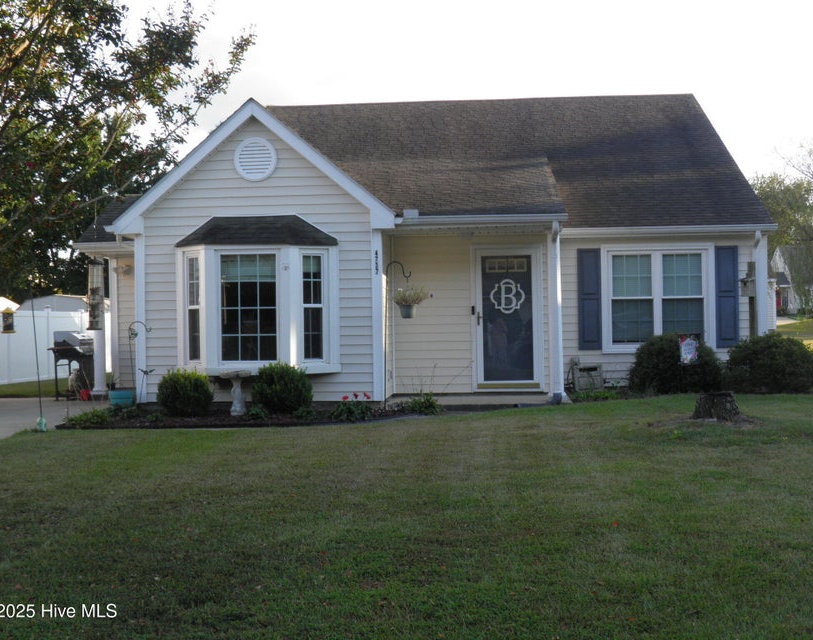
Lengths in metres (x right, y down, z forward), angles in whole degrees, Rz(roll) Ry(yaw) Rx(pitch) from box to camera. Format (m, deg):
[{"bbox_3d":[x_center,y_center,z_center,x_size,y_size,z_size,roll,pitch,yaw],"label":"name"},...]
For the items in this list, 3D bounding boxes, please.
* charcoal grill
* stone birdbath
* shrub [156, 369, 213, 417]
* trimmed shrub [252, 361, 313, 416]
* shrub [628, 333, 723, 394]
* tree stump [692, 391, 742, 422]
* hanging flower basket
[{"bbox_3d":[-5.632,0.765,18.450,0.600,1.170,1.100,-1,0,6],"label":"charcoal grill"},{"bbox_3d":[-2.170,0.930,13.800,0.410,0.570,0.410,-1,0,0],"label":"stone birdbath"},{"bbox_3d":[-2.835,0.920,13.850,0.710,0.600,0.700,-1,0,0],"label":"shrub"},{"bbox_3d":[-1.579,0.850,13.700,0.780,0.680,0.760,-1,0,0],"label":"trimmed shrub"},{"bbox_3d":[3.944,0.625,15.900,1.380,0.880,1.250,-1,0,0],"label":"shrub"},{"bbox_3d":[3.542,0.975,12.350,0.570,0.335,0.540,-1,0,0],"label":"tree stump"},{"bbox_3d":[0.066,-0.245,14.350,0.450,0.450,0.440,-1,0,0],"label":"hanging flower basket"}]

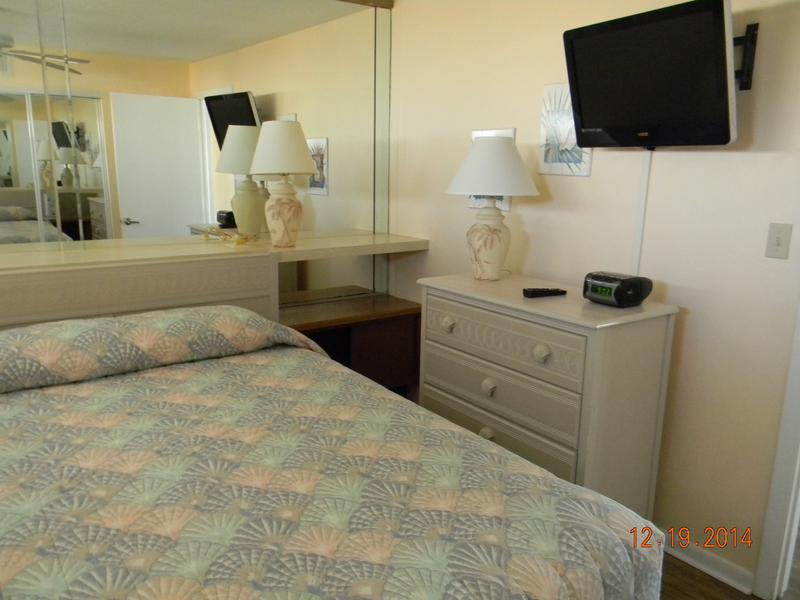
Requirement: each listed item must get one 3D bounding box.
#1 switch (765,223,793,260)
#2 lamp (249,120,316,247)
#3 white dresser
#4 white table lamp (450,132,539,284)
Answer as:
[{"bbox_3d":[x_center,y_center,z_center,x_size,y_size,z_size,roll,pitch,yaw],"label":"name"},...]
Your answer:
[{"bbox_3d":[1.205,-0.186,2.063,0.015,0.114,0.071,-8,14,-36],"label":"switch"},{"bbox_3d":[-0.555,-0.549,3.083,0.315,0.583,0.315,1,12,0],"label":"lamp"},{"bbox_3d":[0.515,0.446,2.689,0.486,0.959,0.964,-8,14,-36],"label":"white dresser"},{"bbox_3d":[0.391,-0.388,2.826,0.395,0.612,0.395,1,12,0],"label":"white table lamp"}]

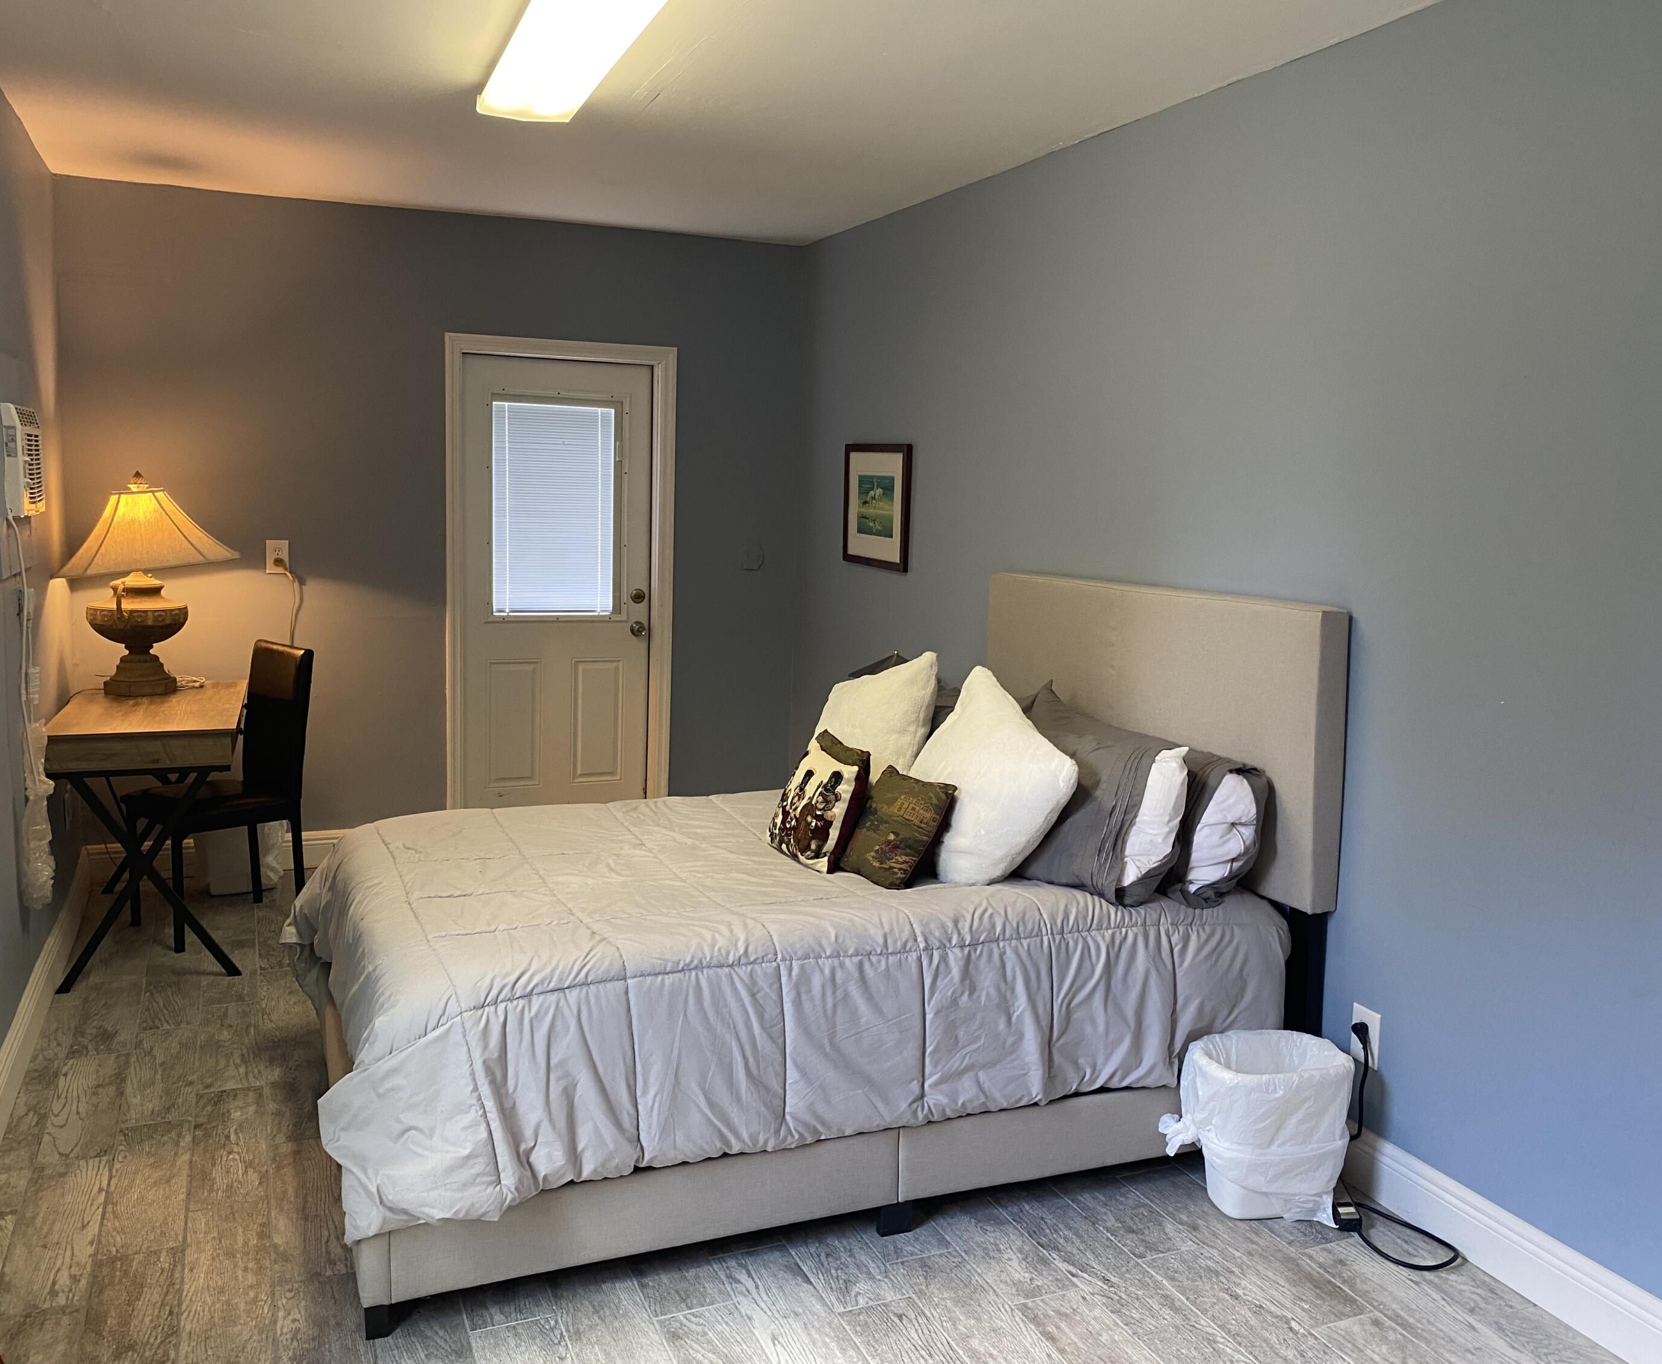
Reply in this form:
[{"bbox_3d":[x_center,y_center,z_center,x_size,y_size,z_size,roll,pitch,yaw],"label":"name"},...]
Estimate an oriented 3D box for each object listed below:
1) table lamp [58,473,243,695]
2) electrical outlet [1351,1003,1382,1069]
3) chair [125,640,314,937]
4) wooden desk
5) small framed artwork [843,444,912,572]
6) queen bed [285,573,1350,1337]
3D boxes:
[{"bbox_3d":[-2.289,-0.335,4.603,0.530,0.740,0.500,-2,9,-23],"label":"table lamp"},{"bbox_3d":[1.171,0.779,3.004,0.012,0.124,0.077,-2,9,-23],"label":"electrical outlet"},{"bbox_3d":[-2.010,0.352,4.514,0.490,0.940,0.400,-6,11,-45],"label":"chair"},{"bbox_3d":[-2.181,0.448,4.456,0.515,0.760,1.060,-2,9,-23],"label":"wooden desk"},{"bbox_3d":[0.163,-0.666,5.184,0.026,0.460,0.555,-2,9,-23],"label":"small framed artwork"},{"bbox_3d":[-0.127,0.410,3.298,2.110,1.270,1.410,-2,9,-23],"label":"queen bed"}]

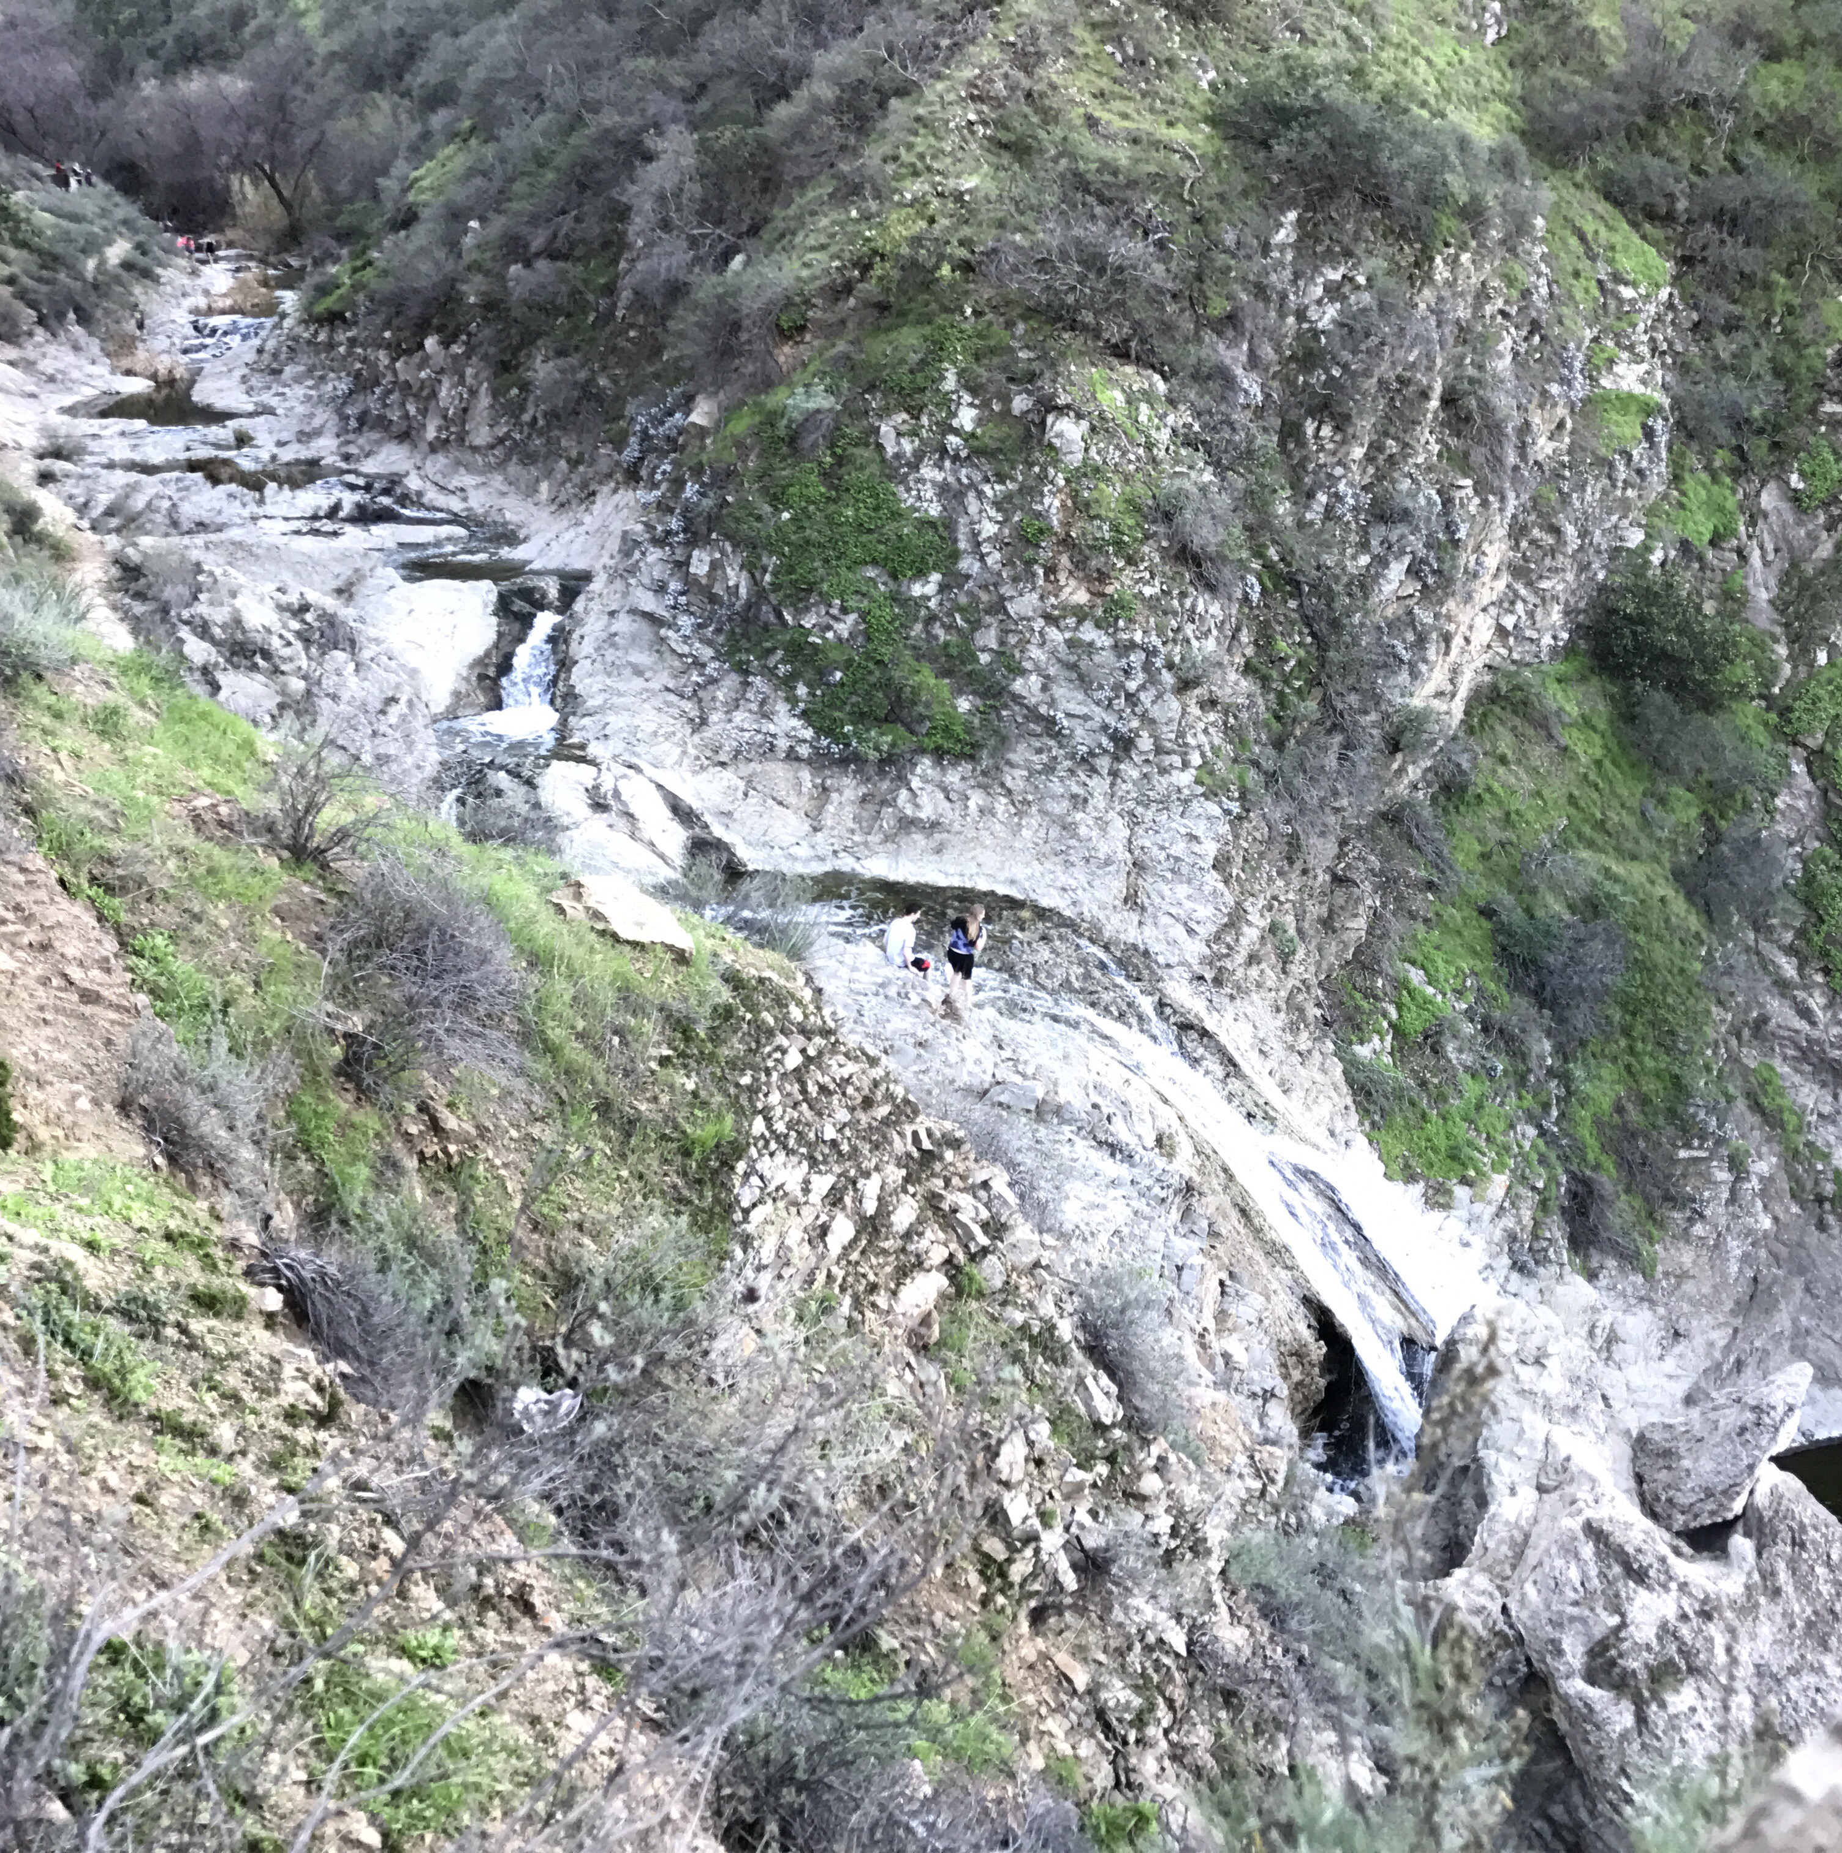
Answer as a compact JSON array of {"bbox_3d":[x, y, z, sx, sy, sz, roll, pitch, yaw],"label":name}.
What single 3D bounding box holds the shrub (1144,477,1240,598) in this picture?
[{"bbox_3d":[4.510,-6.470,33.000,1.500,1.800,1.400,3,21,7],"label":"shrub"}]

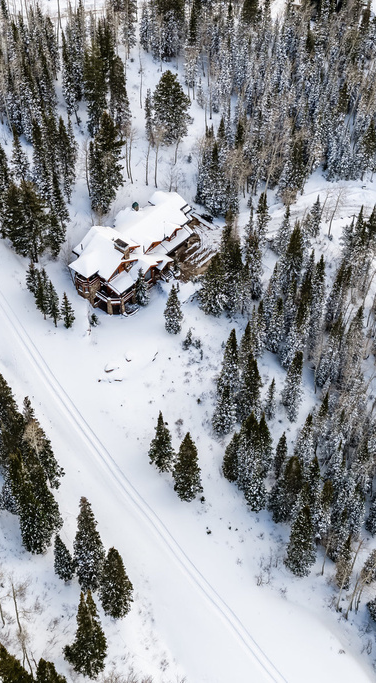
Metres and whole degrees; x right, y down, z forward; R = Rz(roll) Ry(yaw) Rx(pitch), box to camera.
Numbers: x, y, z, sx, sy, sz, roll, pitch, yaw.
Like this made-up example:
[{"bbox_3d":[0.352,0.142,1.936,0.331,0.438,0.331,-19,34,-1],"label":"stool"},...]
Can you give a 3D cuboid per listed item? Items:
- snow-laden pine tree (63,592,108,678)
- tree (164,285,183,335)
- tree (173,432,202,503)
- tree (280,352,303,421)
[{"bbox_3d":[-12.500,32.950,92.070,5.350,17.140,5.350,2,45,0],"label":"snow-laden pine tree"},{"bbox_3d":[-2.310,-5.360,128.720,2.980,10.160,2.980,2,45,0],"label":"tree"},{"bbox_3d":[0.050,16.620,108.940,4.260,13.330,4.260,2,45,0],"label":"tree"},{"bbox_3d":[20.750,8.260,153.840,4.800,18.280,4.800,1,44,0],"label":"tree"}]

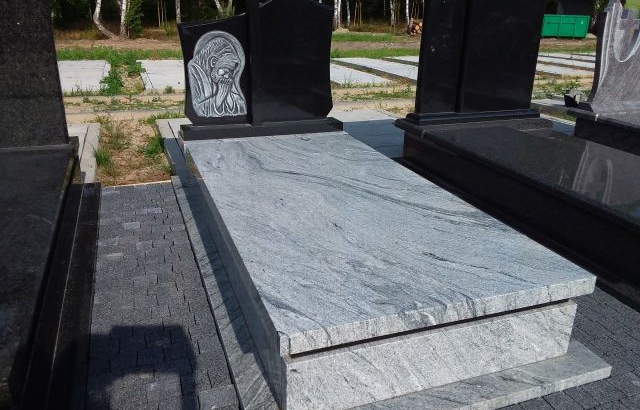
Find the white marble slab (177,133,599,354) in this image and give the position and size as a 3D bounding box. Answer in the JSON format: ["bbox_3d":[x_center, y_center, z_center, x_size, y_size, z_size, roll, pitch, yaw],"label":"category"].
[{"bbox_3d":[0.046,-0.051,2.553,1.100,0.066,2.207,-6,22,-19],"label":"white marble slab"}]

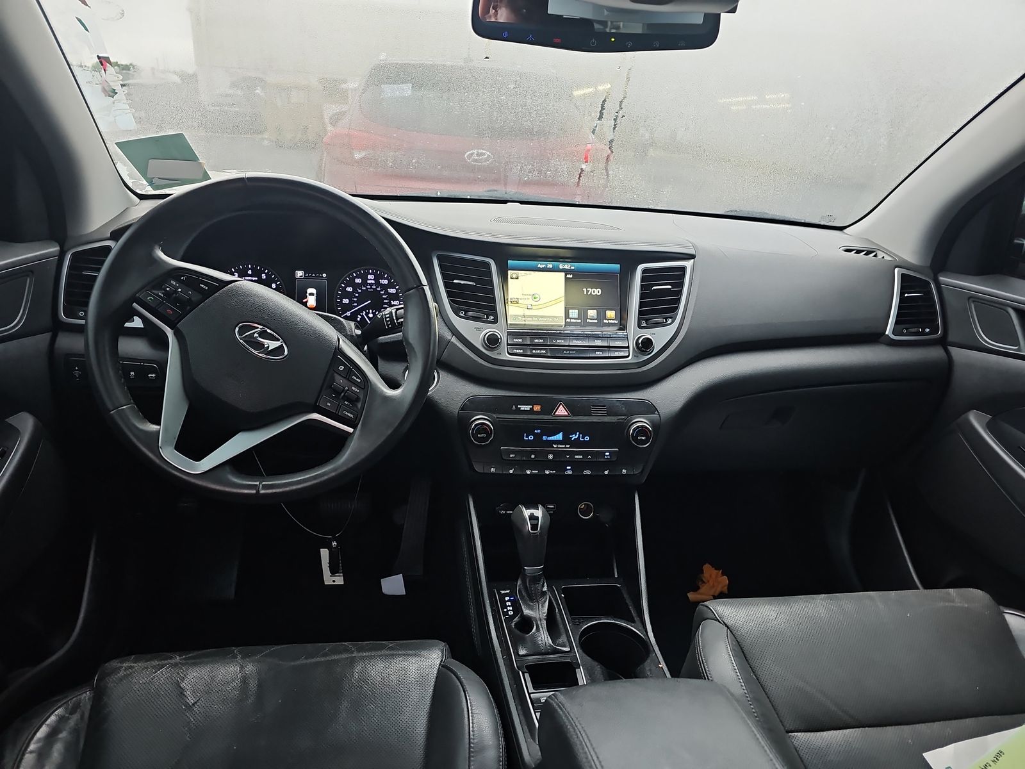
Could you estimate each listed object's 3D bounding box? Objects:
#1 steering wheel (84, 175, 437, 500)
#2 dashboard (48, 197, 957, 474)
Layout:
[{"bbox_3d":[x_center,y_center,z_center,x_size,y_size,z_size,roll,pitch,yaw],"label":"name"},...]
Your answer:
[{"bbox_3d":[-0.277,-0.053,0.793,0.374,0.374,0.100,12,-8,-9],"label":"steering wheel"},{"bbox_3d":[0.036,-0.120,1.219,1.450,0.365,0.590,0,22,-10],"label":"dashboard"}]

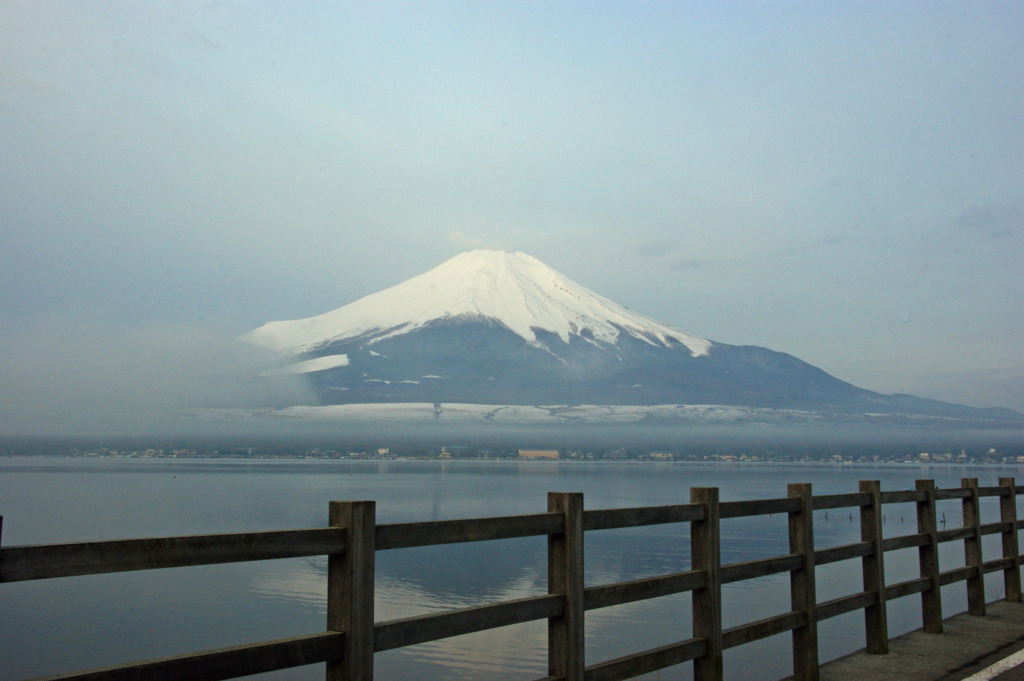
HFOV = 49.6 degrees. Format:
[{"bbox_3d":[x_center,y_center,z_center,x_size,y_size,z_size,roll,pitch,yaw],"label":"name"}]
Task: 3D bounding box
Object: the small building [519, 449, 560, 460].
[{"bbox_3d":[48.358,206.424,2000.000,71.000,19.000,20.000,0,-6,1],"label":"small building"}]

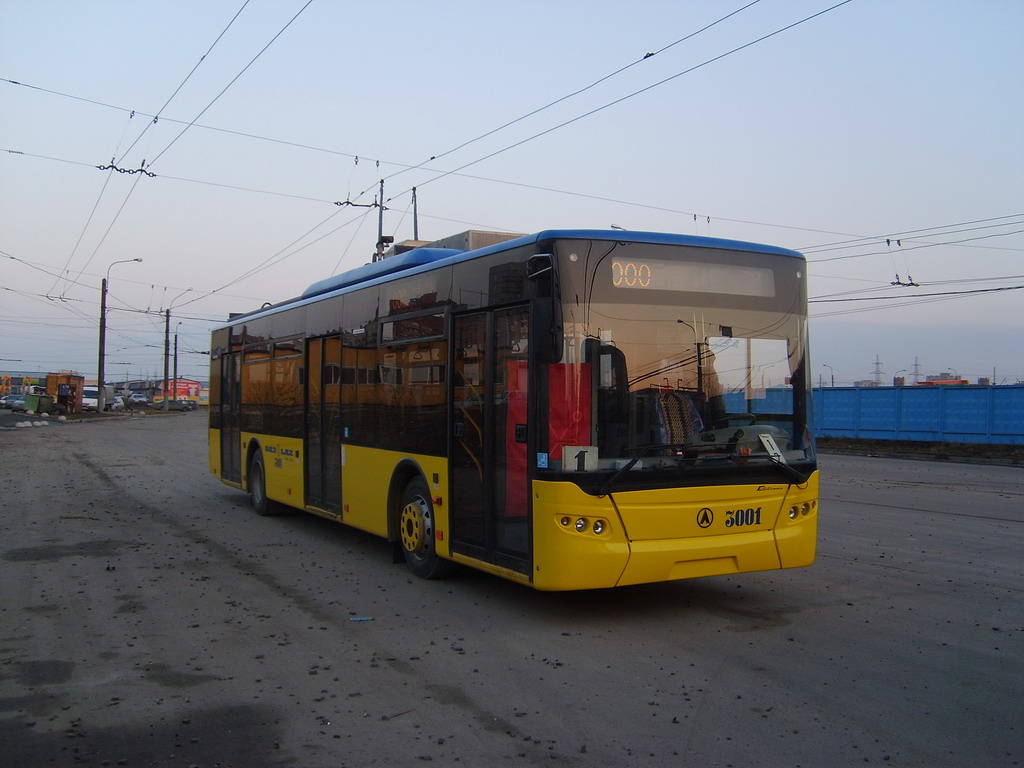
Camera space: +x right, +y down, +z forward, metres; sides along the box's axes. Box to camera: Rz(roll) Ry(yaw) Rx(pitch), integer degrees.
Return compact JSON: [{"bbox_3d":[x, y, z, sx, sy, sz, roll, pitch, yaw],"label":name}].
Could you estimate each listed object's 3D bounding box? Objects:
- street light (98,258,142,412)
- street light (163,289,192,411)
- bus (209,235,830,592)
[{"bbox_3d":[-27.980,-3.466,74.000,3.050,11.000,0.450,0,-1,-6],"label":"street light"},{"bbox_3d":[-31.337,-3.232,97.000,2.750,11.400,0.450,0,-1,-6],"label":"street light"},{"bbox_3d":[-1.228,0.210,12.876,2.560,3.250,11.650,1,-1,-28],"label":"bus"}]

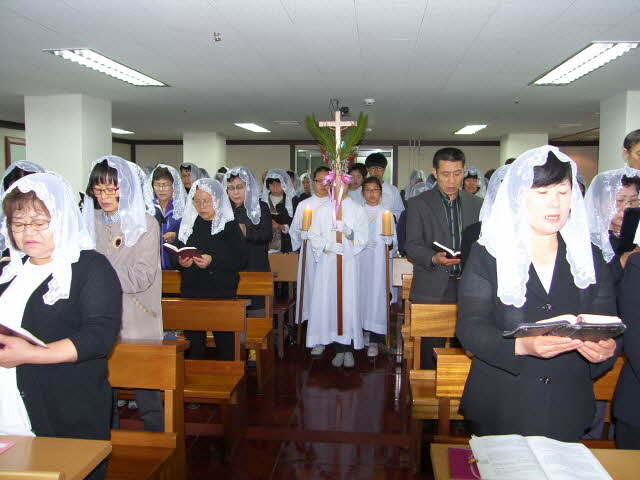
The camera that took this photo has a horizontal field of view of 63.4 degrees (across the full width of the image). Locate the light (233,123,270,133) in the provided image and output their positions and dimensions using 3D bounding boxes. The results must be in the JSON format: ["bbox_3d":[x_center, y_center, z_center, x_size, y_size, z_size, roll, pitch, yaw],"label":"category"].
[{"bbox_3d":[-0.999,-1.705,7.738,0.290,0.090,1.220,1,6,7],"label":"light"}]

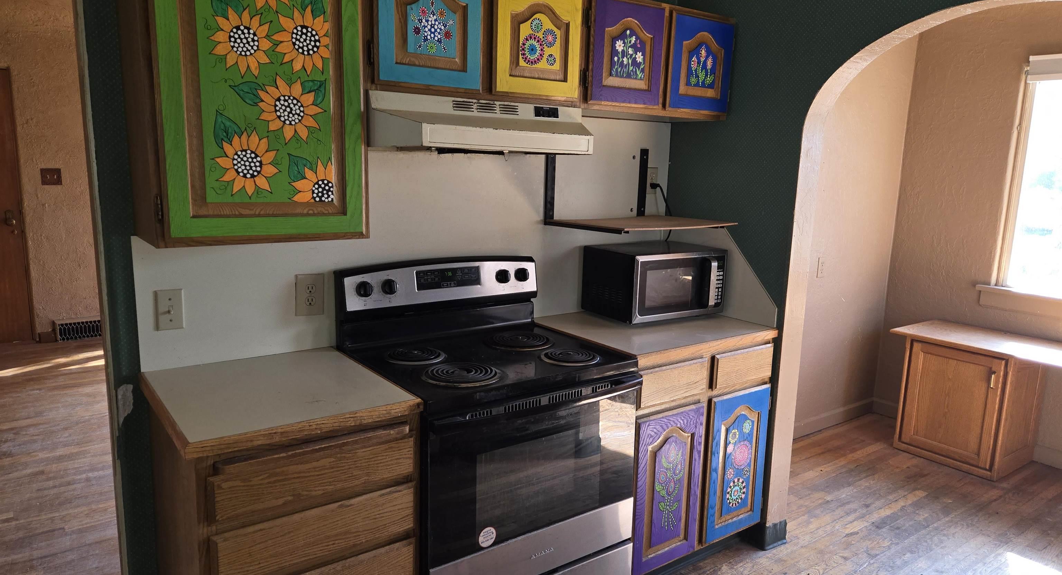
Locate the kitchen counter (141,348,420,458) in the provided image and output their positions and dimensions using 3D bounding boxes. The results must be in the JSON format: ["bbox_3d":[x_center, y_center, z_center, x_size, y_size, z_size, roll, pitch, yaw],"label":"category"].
[{"bbox_3d":[-0.692,0.283,1.916,0.563,0.036,0.618,-6,12,-35],"label":"kitchen counter"}]

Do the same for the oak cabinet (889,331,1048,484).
[{"bbox_3d":[2.397,0.600,3.885,0.491,0.667,0.548,-6,12,-35],"label":"oak cabinet"}]

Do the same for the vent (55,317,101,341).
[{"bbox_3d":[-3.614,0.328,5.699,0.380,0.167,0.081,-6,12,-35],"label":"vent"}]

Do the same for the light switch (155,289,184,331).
[{"bbox_3d":[-1.005,0.064,1.967,0.071,0.113,0.015,-6,13,-36],"label":"light switch"}]

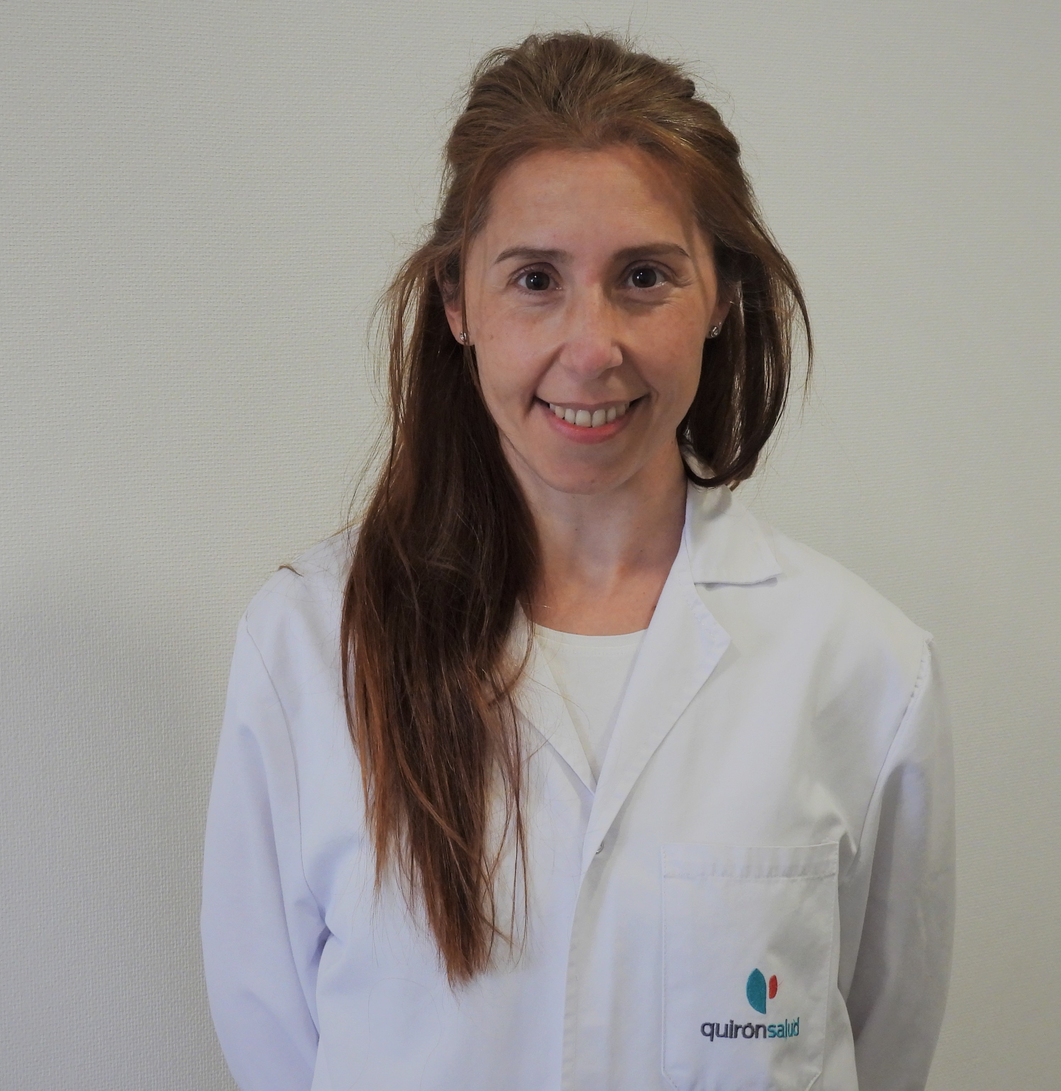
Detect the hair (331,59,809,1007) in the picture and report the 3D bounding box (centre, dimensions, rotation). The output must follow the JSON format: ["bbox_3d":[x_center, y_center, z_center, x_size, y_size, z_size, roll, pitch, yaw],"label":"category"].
[{"bbox_3d":[0.025,-0.021,1.680,0.262,0.535,0.225,-2,3,0],"label":"hair"}]

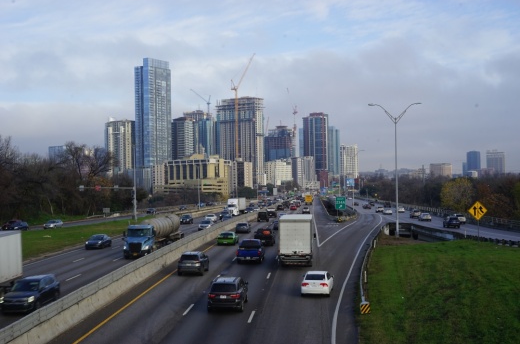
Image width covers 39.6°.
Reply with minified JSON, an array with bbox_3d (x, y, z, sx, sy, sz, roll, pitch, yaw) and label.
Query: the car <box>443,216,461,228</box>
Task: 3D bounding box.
[{"bbox_3d":[30.700,8.000,115.500,1.850,1.600,4.550,-1,0,2],"label":"car"}]

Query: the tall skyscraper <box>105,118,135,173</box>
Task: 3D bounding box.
[{"bbox_3d":[-185.479,-20.833,970.000,44.000,99.460,24.000,-1,0,39],"label":"tall skyscraper"}]

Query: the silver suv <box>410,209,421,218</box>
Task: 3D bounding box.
[{"bbox_3d":[30.871,8.322,143.000,1.900,1.720,4.700,-1,0,3],"label":"silver suv"}]

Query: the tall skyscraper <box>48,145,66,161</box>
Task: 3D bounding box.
[{"bbox_3d":[-448.940,-21.061,1600.000,38.000,72.000,33.000,-1,0,-13],"label":"tall skyscraper"}]

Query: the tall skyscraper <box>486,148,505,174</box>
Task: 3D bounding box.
[{"bbox_3d":[522.544,-17.736,1600.000,38.000,58.000,33.000,-1,0,19],"label":"tall skyscraper"}]

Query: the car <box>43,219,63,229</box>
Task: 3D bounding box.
[{"bbox_3d":[-36.052,9.218,126.000,1.790,1.470,4.500,-1,0,6],"label":"car"}]

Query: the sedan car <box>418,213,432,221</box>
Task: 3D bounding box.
[{"bbox_3d":[30.766,8.337,134.000,1.820,1.520,4.500,-1,0,3],"label":"sedan car"}]

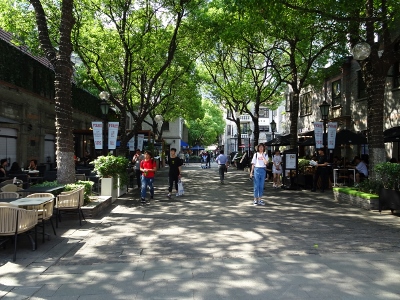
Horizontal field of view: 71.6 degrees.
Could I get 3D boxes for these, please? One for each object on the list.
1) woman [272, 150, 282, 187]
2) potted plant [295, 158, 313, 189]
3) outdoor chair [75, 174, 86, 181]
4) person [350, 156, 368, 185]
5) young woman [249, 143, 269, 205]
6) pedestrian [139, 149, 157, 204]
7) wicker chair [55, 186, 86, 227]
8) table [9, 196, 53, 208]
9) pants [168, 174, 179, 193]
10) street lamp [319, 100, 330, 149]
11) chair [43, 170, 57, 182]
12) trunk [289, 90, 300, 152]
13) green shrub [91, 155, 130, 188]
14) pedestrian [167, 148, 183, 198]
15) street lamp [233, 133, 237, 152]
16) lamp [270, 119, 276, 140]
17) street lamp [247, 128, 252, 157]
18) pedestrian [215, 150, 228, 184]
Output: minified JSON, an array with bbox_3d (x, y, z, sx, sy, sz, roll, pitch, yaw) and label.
[{"bbox_3d":[3.370,0.873,12.100,0.460,1.650,0.320,0,-1,11],"label":"woman"},{"bbox_3d":[4.700,1.047,12.600,0.700,1.320,0.800,0,-1,-5],"label":"potted plant"},{"bbox_3d":[-4.280,1.248,9.900,0.560,0.820,0.560,0,-1,-5],"label":"outdoor chair"},{"bbox_3d":[7.200,0.950,12.500,0.850,1.240,0.520,0,-1,9],"label":"person"},{"bbox_3d":[1.670,0.721,7.850,0.540,1.750,0.340,0,-1,5],"label":"young woman"},{"bbox_3d":[-1.660,0.812,8.750,0.560,1.660,0.440,0,-1,-6],"label":"pedestrian"},{"bbox_3d":[-2.750,1.192,5.950,0.570,0.790,0.580,0,-1,-17],"label":"wicker chair"},{"bbox_3d":[-2.780,1.190,4.450,0.660,0.730,0.750,0,-1,-11],"label":"table"},{"bbox_3d":[-0.925,1.130,9.650,0.370,0.720,0.320,0,-1,6],"label":"pants"},{"bbox_3d":[5.400,-0.230,12.000,0.470,3.800,0.470,0,-1,0],"label":"street lamp"},{"bbox_3d":[-5.950,1.250,11.000,0.580,0.800,0.600,0,-1,-9],"label":"chair"},{"bbox_3d":[5.220,-0.770,15.300,0.550,5.000,0.550,0,-1,0],"label":"trunk"},{"bbox_3d":[-3.000,0.730,9.500,0.850,1.150,2.000,0,-1,-5],"label":"green shrub"},{"bbox_3d":[-0.900,0.797,9.550,0.550,1.720,0.420,0,-1,-1],"label":"pedestrian"},{"bbox_3d":[4.220,0.124,33.000,0.420,3.900,0.420,0,-1,0],"label":"street lamp"},{"bbox_3d":[5.050,-0.110,19.050,0.450,3.800,0.450,0,-1,0],"label":"lamp"},{"bbox_3d":[4.550,-0.010,25.200,0.440,3.800,0.440,0,-1,0],"label":"street lamp"},{"bbox_3d":[1.085,0.870,14.000,0.600,1.710,0.400,0,-1,0],"label":"pedestrian"}]

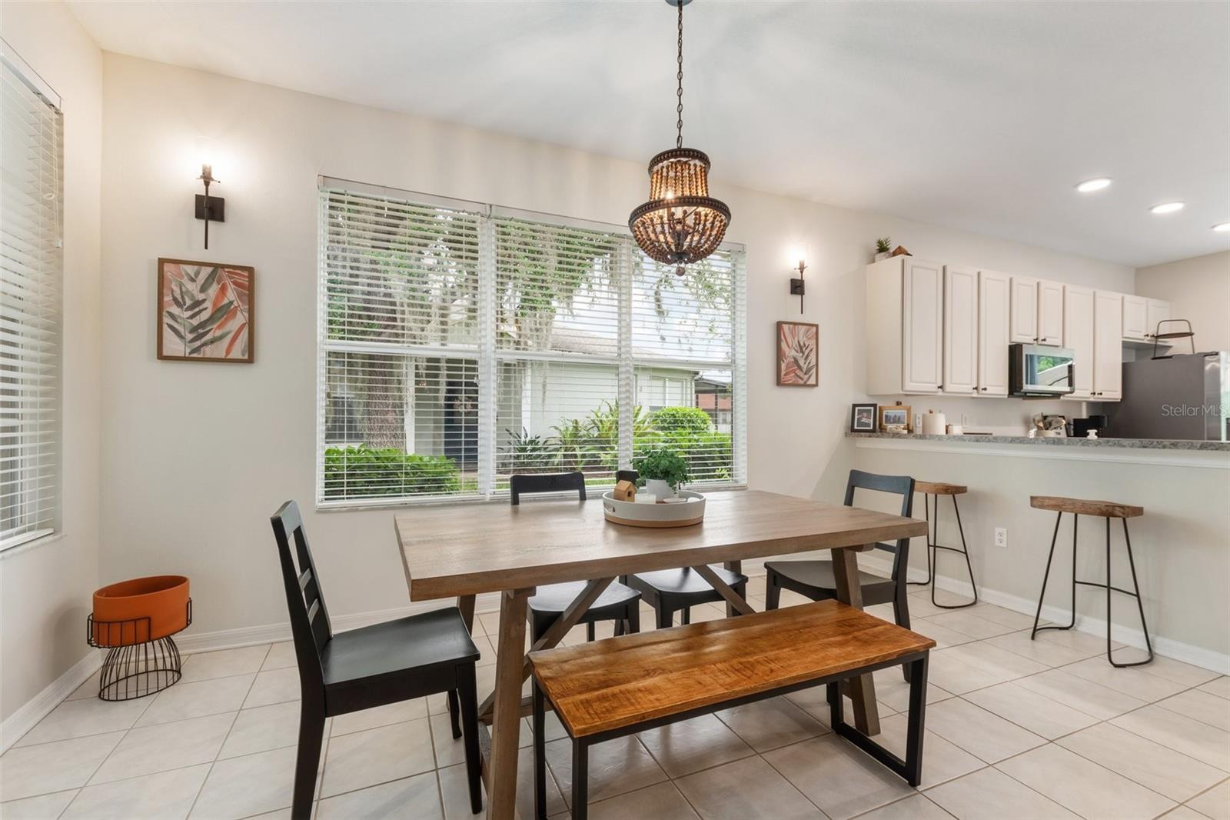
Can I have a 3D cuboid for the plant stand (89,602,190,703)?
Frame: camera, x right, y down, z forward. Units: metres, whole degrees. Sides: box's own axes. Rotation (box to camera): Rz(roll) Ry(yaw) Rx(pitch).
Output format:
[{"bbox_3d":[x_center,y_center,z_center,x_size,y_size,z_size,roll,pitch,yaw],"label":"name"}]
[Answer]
[{"bbox_3d":[-2.007,1.001,2.176,0.325,0.325,0.325,1,-1,-22],"label":"plant stand"}]

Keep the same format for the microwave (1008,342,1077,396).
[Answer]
[{"bbox_3d":[3.726,-0.339,4.681,0.777,0.429,0.422,0,-1,-23],"label":"microwave"}]

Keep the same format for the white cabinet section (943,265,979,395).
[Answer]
[{"bbox_3d":[2.724,-0.638,4.254,0.426,1.057,0.321,0,-1,-23],"label":"white cabinet section"}]

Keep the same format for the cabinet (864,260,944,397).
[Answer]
[{"bbox_3d":[2.341,-0.645,4.144,0.446,1.058,0.322,1,-1,-22],"label":"cabinet"}]

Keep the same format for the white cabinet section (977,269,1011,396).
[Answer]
[{"bbox_3d":[3.117,-0.634,4.417,0.424,1.059,0.321,0,-1,-23],"label":"white cabinet section"}]

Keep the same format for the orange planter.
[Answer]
[{"bbox_3d":[-2.066,0.872,2.242,0.310,0.200,0.310,0,-1,-23],"label":"orange planter"}]

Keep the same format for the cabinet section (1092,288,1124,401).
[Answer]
[{"bbox_3d":[4.700,-0.618,5.074,0.476,1.067,0.321,0,-1,-23],"label":"cabinet section"}]

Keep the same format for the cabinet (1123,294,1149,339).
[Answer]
[{"bbox_3d":[5.291,-0.928,5.418,0.502,0.431,0.318,0,-1,-23],"label":"cabinet"}]

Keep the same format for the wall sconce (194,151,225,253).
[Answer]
[{"bbox_3d":[-2.008,-1.016,2.518,0.120,0.460,0.114,0,-1,-23],"label":"wall sconce"}]

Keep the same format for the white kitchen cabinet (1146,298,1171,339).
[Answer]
[{"bbox_3d":[5.590,-0.929,5.483,0.497,0.407,0.319,1,-1,-22],"label":"white kitchen cabinet"}]

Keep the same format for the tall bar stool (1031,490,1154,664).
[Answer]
[{"bbox_3d":[2.365,0.821,2.579,0.355,0.730,0.400,1,-1,-24],"label":"tall bar stool"}]

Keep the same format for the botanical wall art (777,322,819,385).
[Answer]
[{"bbox_3d":[1.403,-0.420,3.911,0.377,0.483,0.035,1,-1,-22],"label":"botanical wall art"}]

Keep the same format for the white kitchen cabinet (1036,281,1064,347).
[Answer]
[{"bbox_3d":[3.928,-0.866,4.832,0.411,0.550,0.318,0,-1,-23],"label":"white kitchen cabinet"}]

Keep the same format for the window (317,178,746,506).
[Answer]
[{"bbox_3d":[-0.313,-0.347,3.252,2.740,1.761,0.110,1,-1,-22],"label":"window"}]

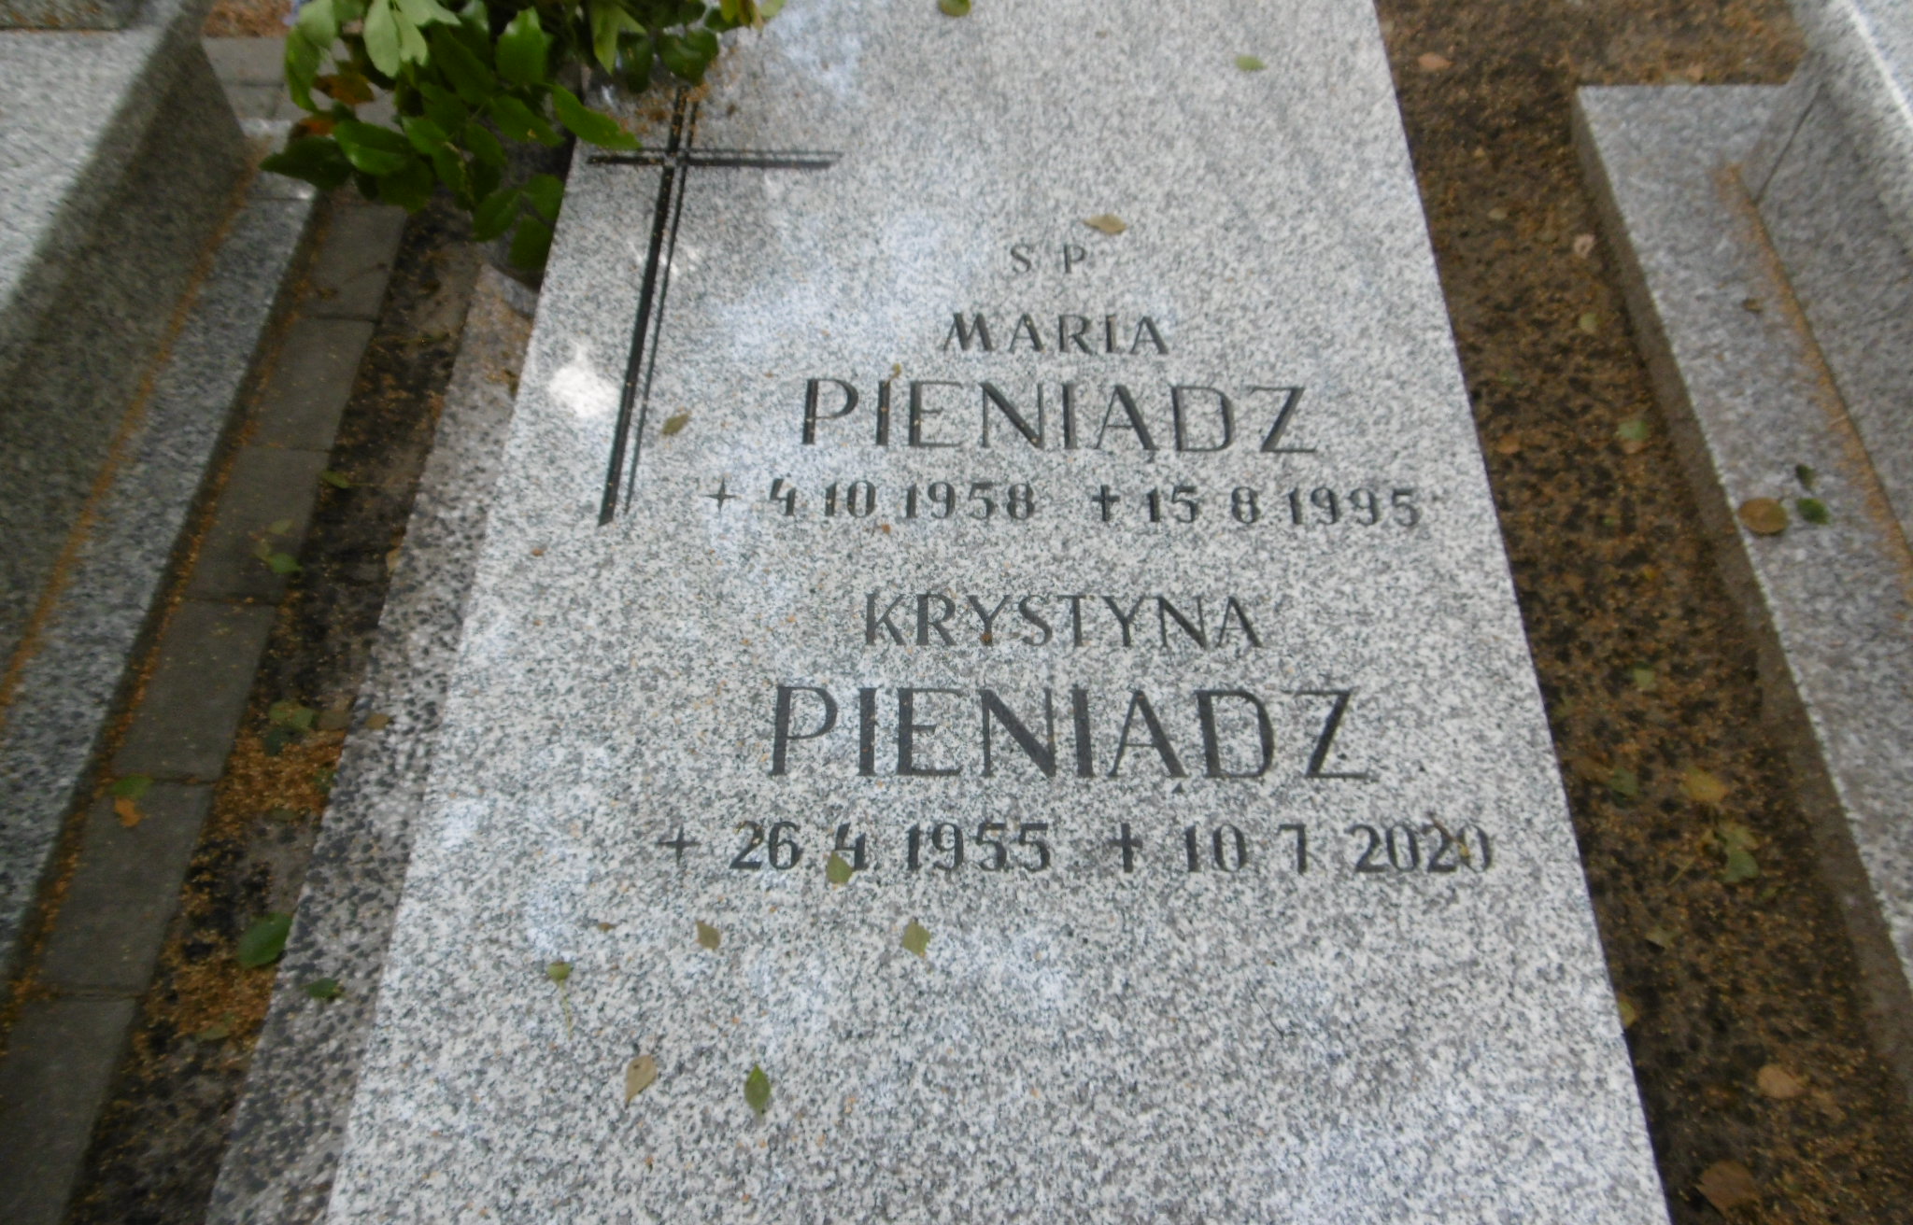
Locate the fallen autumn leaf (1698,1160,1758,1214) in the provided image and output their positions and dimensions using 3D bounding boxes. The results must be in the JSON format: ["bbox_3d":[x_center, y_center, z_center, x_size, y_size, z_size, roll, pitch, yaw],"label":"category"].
[{"bbox_3d":[0.630,0.470,1.084,0.044,0.010,0.038,-3,57,-2],"label":"fallen autumn leaf"}]

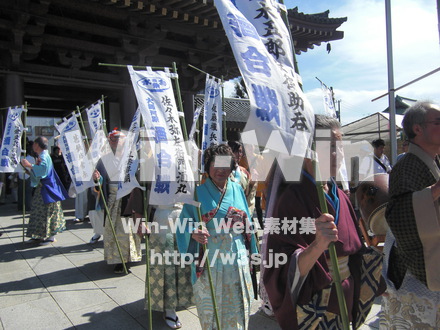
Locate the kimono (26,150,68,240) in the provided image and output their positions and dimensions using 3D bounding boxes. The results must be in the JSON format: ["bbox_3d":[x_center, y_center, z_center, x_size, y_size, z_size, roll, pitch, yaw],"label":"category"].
[{"bbox_3d":[-2.731,0.472,5.563,0.600,1.360,0.550,0,3,-6],"label":"kimono"}]

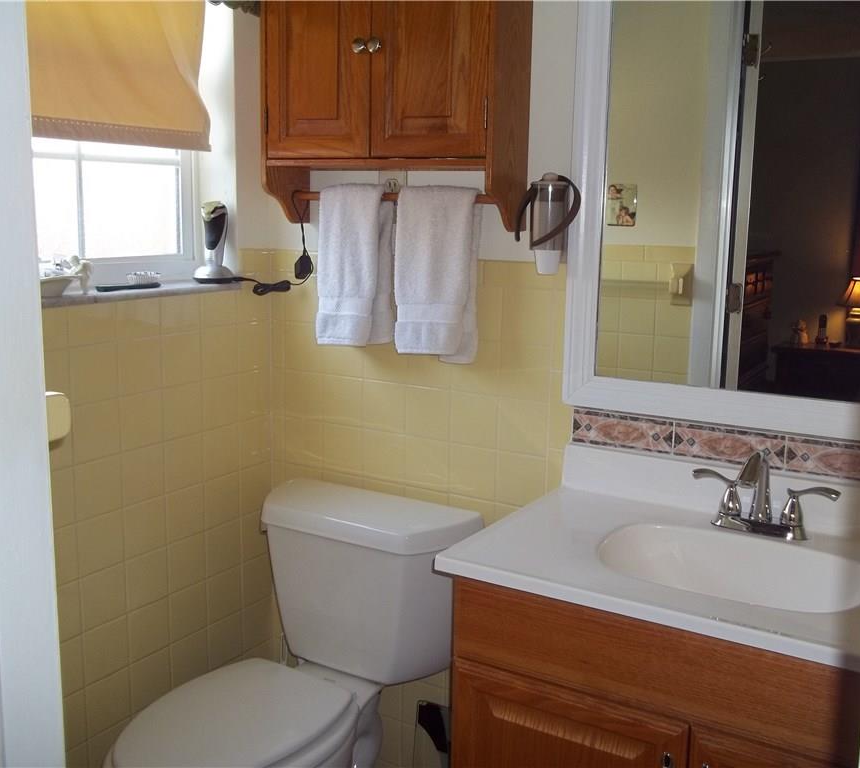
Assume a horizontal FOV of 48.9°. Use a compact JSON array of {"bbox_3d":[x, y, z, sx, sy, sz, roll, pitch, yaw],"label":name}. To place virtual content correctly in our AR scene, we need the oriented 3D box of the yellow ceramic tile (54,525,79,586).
[{"bbox_3d":[-0.683,0.315,1.706,0.009,0.108,0.108,7,12,30],"label":"yellow ceramic tile"}]

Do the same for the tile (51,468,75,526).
[{"bbox_3d":[-0.685,0.210,1.695,0.010,0.108,0.108,7,12,31],"label":"tile"}]

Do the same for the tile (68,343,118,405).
[{"bbox_3d":[-0.624,-0.022,1.752,0.008,0.108,0.108,7,12,31],"label":"tile"}]

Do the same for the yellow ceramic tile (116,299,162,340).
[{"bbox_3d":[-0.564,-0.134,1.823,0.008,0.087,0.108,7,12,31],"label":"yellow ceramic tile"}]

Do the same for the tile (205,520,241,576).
[{"bbox_3d":[-0.458,0.362,2.095,0.009,0.108,0.108,7,12,30],"label":"tile"}]

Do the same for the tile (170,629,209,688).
[{"bbox_3d":[-0.521,0.596,2.054,0.008,0.108,0.108,7,12,31],"label":"tile"}]

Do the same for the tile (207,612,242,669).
[{"bbox_3d":[-0.465,0.578,2.141,0.009,0.108,0.108,7,12,30],"label":"tile"}]

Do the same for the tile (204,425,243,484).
[{"bbox_3d":[-0.454,0.146,2.057,0.009,0.108,0.108,7,12,30],"label":"tile"}]

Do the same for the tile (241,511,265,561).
[{"bbox_3d":[-0.403,0.348,2.195,0.008,0.108,0.108,7,12,31],"label":"tile"}]

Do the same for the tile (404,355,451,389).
[{"bbox_3d":[0.000,-0.046,1.961,0.108,0.108,0.009,7,12,30],"label":"tile"}]

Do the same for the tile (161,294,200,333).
[{"bbox_3d":[-0.506,-0.144,1.917,0.009,0.073,0.108,7,12,30],"label":"tile"}]

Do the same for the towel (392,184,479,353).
[{"bbox_3d":[0.015,-0.213,1.860,0.169,0.344,0.064,7,12,31],"label":"towel"}]

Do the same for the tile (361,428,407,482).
[{"bbox_3d":[-0.098,0.157,2.063,0.108,0.108,0.010,7,12,31],"label":"tile"}]

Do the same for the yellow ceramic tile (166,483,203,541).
[{"bbox_3d":[-0.513,0.269,1.984,0.009,0.108,0.108,7,12,30],"label":"yellow ceramic tile"}]

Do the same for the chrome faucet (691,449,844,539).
[{"bbox_3d":[0.529,0.181,1.532,0.238,0.138,0.161,7,12,31],"label":"chrome faucet"}]

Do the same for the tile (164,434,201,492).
[{"bbox_3d":[-0.513,0.164,1.972,0.010,0.108,0.108,7,12,31],"label":"tile"}]

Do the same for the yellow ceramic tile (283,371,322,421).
[{"bbox_3d":[-0.284,0.025,2.155,0.108,0.108,0.010,7,12,31],"label":"yellow ceramic tile"}]

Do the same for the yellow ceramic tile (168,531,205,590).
[{"bbox_3d":[-0.517,0.379,2.011,0.008,0.108,0.108,7,12,31],"label":"yellow ceramic tile"}]

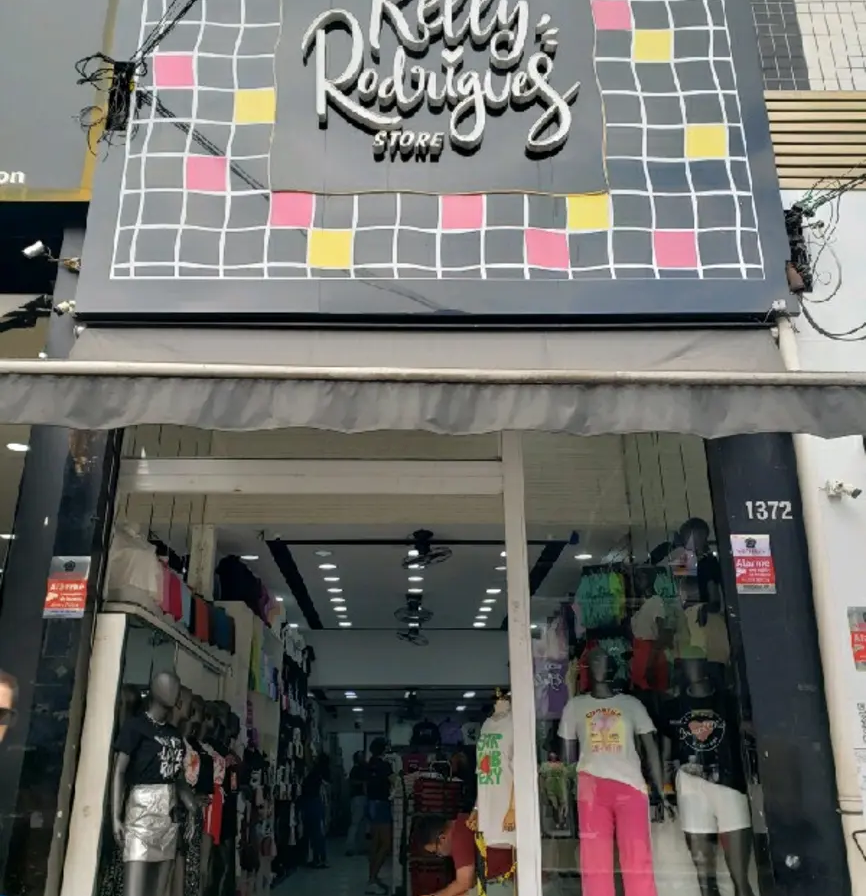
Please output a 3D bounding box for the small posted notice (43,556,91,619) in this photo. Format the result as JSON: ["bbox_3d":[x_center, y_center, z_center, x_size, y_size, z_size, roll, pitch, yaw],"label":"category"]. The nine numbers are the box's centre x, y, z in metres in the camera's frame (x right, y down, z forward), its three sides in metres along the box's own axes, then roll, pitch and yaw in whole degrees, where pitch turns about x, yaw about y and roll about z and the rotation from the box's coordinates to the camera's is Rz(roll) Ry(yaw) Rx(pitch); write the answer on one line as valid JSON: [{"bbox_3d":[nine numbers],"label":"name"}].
[{"bbox_3d":[-1.936,0.738,4.598,0.210,0.325,0.010,0,-20,-1],"label":"small posted notice"}]

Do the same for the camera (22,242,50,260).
[{"bbox_3d":[-2.308,-1.149,5.046,0.150,0.070,0.065,-23,-16,-12],"label":"camera"}]

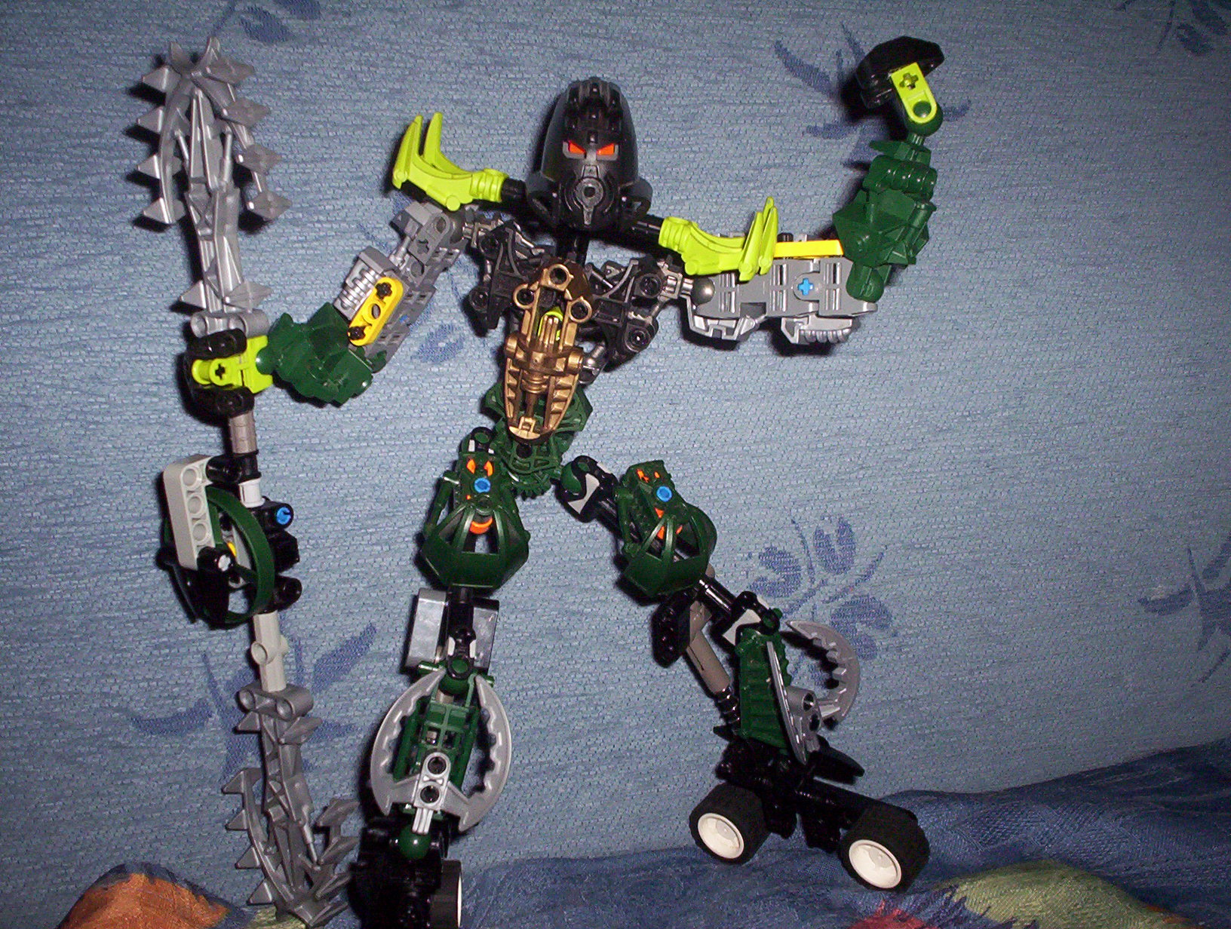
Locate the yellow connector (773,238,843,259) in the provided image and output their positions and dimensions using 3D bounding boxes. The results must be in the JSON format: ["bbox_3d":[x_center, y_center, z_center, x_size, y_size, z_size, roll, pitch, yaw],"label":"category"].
[{"bbox_3d":[0.054,-0.062,0.388,0.024,0.004,0.008,0,-9,0],"label":"yellow connector"}]

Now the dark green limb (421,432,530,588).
[{"bbox_3d":[-0.042,0.014,0.410,0.033,0.049,0.027,3,-6,-3],"label":"dark green limb"}]

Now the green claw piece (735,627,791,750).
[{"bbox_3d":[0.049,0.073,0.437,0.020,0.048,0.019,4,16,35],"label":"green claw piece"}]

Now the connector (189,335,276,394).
[{"bbox_3d":[-0.111,-0.029,0.392,0.024,0.017,0.016,3,6,-19],"label":"connector"}]

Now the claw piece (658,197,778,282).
[{"bbox_3d":[0.032,-0.069,0.420,0.035,0.027,0.020,8,7,19],"label":"claw piece"}]

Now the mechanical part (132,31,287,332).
[{"bbox_3d":[-0.117,-0.080,0.392,0.041,0.083,0.018,0,13,13],"label":"mechanical part"}]

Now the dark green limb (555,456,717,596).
[{"bbox_3d":[0.008,0.016,0.388,0.045,0.029,0.027,44,-4,6],"label":"dark green limb"}]

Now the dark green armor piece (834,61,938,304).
[{"bbox_3d":[0.079,-0.081,0.386,0.028,0.068,0.024,13,0,6],"label":"dark green armor piece"}]

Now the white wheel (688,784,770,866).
[{"bbox_3d":[0.039,0.122,0.460,0.024,0.024,0.014,1,24,38],"label":"white wheel"}]

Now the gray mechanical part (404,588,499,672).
[{"bbox_3d":[-0.048,0.049,0.400,0.025,0.024,0.012,9,6,-6],"label":"gray mechanical part"}]

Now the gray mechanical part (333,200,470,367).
[{"bbox_3d":[-0.065,-0.056,0.410,0.024,0.022,0.054,21,66,20],"label":"gray mechanical part"}]

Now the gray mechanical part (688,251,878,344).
[{"bbox_3d":[0.047,-0.048,0.390,0.053,0.026,0.022,1,5,0],"label":"gray mechanical part"}]

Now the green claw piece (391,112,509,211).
[{"bbox_3d":[-0.049,-0.089,0.398,0.034,0.028,0.015,-3,0,0],"label":"green claw piece"}]

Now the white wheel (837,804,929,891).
[{"bbox_3d":[0.085,0.122,0.427,0.024,0.024,0.014,1,24,38],"label":"white wheel"}]

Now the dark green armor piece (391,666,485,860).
[{"bbox_3d":[-0.053,0.090,0.413,0.023,0.061,0.022,14,16,-7],"label":"dark green armor piece"}]

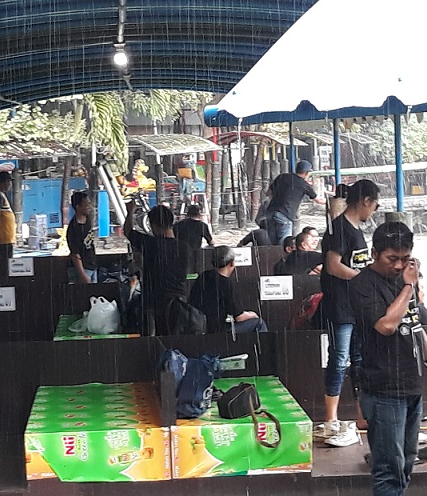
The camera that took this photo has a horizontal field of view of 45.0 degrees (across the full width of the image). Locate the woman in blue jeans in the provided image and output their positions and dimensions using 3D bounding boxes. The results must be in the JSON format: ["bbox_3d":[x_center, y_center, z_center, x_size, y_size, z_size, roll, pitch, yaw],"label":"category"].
[{"bbox_3d":[0.783,0.384,3.043,0.370,1.552,0.440,1,9,12],"label":"woman in blue jeans"}]

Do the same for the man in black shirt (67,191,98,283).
[{"bbox_3d":[-1.360,0.228,5.396,0.360,1.630,0.480,2,8,30],"label":"man in black shirt"}]

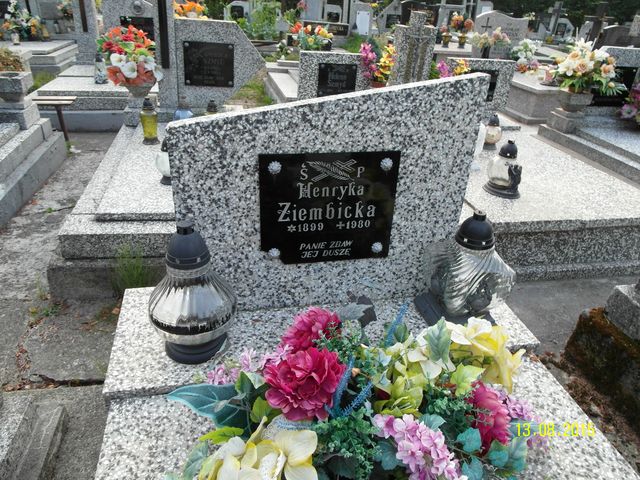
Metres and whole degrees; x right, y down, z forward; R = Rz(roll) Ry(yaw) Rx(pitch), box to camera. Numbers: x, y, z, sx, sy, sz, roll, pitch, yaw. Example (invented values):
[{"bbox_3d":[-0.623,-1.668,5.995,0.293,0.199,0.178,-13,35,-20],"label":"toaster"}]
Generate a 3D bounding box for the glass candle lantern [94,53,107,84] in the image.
[{"bbox_3d":[-1.988,-1.546,3.988,0.105,0.258,0.105,-3,29,-12],"label":"glass candle lantern"}]

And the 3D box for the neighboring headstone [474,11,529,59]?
[{"bbox_3d":[2.237,-2.522,5.500,0.680,0.600,0.120,-2,29,-11],"label":"neighboring headstone"}]

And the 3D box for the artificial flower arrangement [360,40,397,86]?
[{"bbox_3d":[0.440,-1.266,3.290,0.270,0.377,0.220,-3,29,-12],"label":"artificial flower arrangement"}]

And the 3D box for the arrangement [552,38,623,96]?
[{"bbox_3d":[2.062,-1.337,3.420,0.470,0.380,0.440,-2,29,-11],"label":"arrangement"}]

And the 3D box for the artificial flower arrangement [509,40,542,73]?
[{"bbox_3d":[2.177,-1.954,4.700,0.300,0.310,0.270,-2,29,-11],"label":"artificial flower arrangement"}]

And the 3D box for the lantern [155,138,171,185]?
[{"bbox_3d":[-0.793,-0.427,2.322,0.155,0.250,0.155,-2,29,-11],"label":"lantern"}]

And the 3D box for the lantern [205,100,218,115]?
[{"bbox_3d":[-0.779,-0.870,3.158,0.095,0.210,0.095,-2,29,-11],"label":"lantern"}]

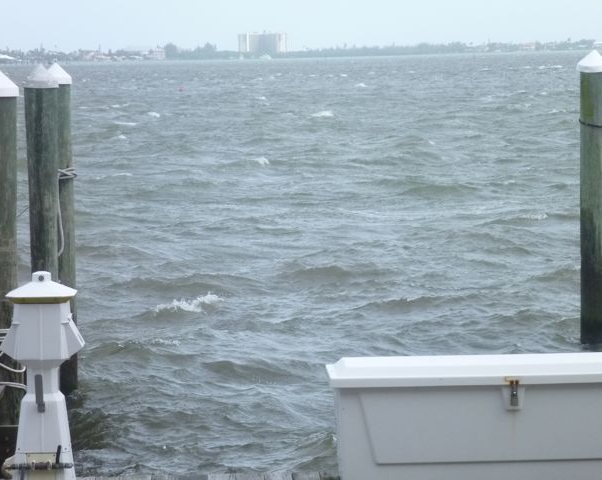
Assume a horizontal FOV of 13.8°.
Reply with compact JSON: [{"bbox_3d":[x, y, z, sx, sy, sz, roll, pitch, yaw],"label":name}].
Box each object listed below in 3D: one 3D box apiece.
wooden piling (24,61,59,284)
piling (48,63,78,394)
[{"bbox_3d":[-1.900,0.048,18.500,0.255,2.700,0.255,-1,4,0],"label":"wooden piling"},{"bbox_3d":[-1.973,-0.097,20.500,0.260,2.720,0.260,-1,4,0],"label":"piling"}]

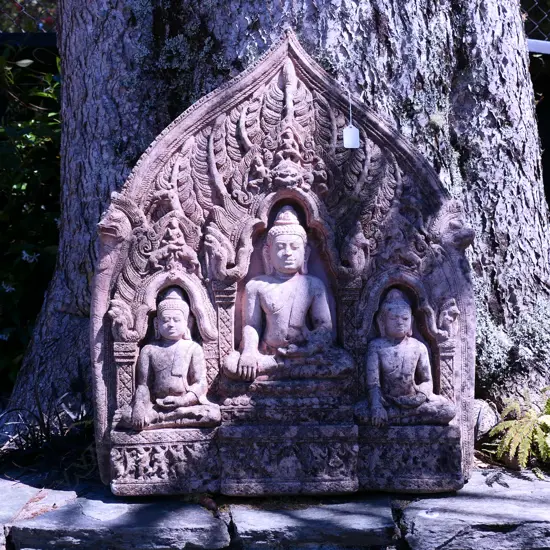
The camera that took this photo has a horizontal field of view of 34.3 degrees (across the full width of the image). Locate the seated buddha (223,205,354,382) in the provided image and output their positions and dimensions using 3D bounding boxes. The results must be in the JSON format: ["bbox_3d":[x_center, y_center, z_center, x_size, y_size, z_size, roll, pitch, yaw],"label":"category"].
[{"bbox_3d":[0.023,0.032,1.545,0.224,0.306,0.110,0,1,-6],"label":"seated buddha"}]

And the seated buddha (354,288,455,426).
[{"bbox_3d":[0.229,0.146,1.575,0.173,0.242,0.090,0,1,-6],"label":"seated buddha"}]

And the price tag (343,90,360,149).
[{"bbox_3d":[0.134,-0.272,1.560,0.029,0.100,0.006,-1,9,-2],"label":"price tag"}]

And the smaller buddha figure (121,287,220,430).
[{"bbox_3d":[-0.181,0.144,1.540,0.170,0.246,0.090,0,1,-6],"label":"smaller buddha figure"}]

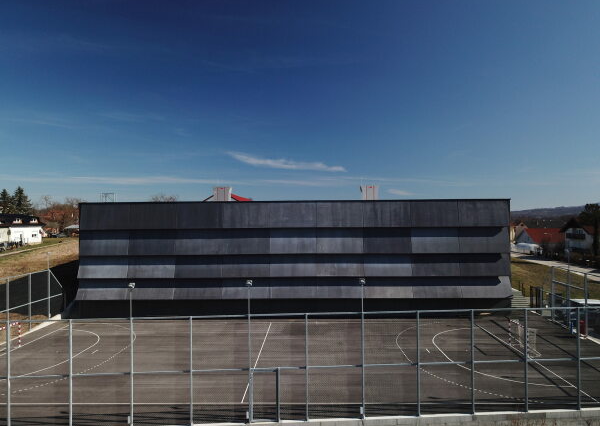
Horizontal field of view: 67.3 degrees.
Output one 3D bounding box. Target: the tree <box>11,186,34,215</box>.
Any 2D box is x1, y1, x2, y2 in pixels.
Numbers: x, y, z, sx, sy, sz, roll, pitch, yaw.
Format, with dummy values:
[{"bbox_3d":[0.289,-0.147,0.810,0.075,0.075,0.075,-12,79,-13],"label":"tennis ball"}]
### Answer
[{"bbox_3d":[-69.208,-0.373,112.000,5.800,12.500,5.800,-1,-1,0],"label":"tree"}]

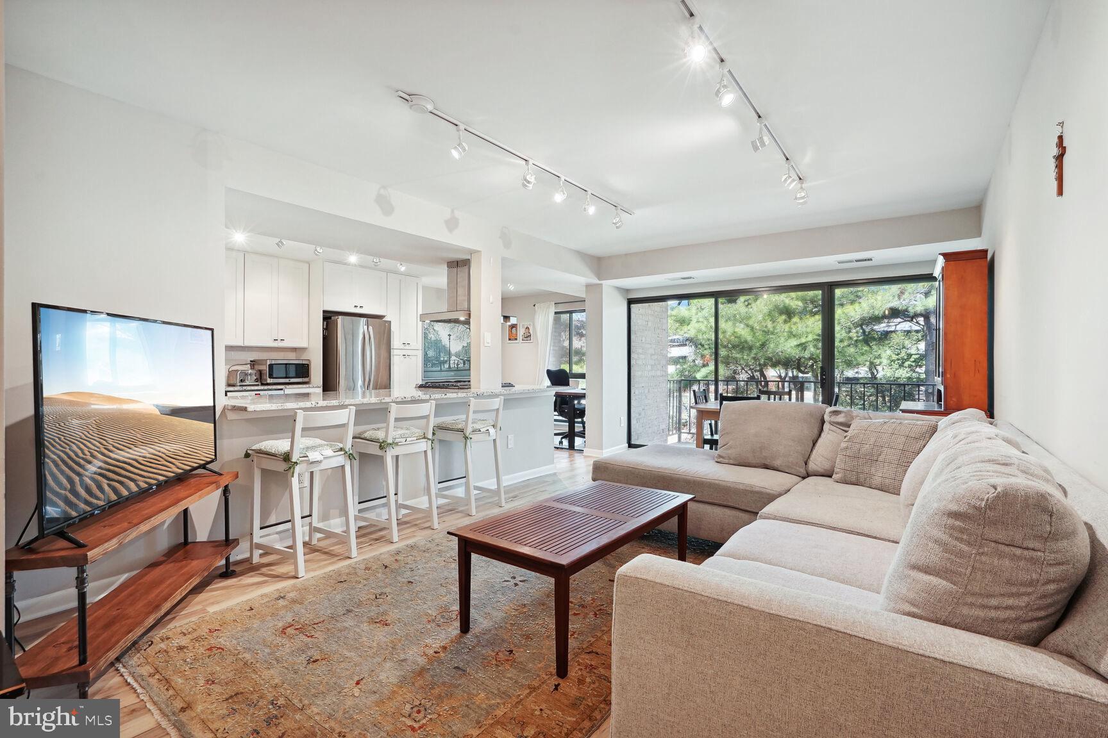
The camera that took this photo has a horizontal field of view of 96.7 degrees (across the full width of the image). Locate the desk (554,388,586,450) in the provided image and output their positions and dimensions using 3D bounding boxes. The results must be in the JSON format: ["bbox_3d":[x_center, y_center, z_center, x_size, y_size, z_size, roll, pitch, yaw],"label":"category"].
[{"bbox_3d":[0.577,0.710,6.984,0.620,0.765,1.250,0,0,38],"label":"desk"}]

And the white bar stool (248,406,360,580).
[{"bbox_3d":[-1.452,0.666,2.852,0.450,0.907,0.400,0,1,30],"label":"white bar stool"}]

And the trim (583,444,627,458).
[{"bbox_3d":[0.701,1.050,6.446,0.250,0.087,0.720,0,0,38],"label":"trim"}]

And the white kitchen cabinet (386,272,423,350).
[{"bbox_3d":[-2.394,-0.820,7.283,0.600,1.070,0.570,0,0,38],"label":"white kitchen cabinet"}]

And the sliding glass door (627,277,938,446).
[{"bbox_3d":[2.528,0.088,5.708,3.620,2.030,0.110,0,0,35],"label":"sliding glass door"}]

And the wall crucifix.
[{"bbox_3d":[1.603,-0.660,1.565,0.036,0.240,0.105,1,1,37],"label":"wall crucifix"}]

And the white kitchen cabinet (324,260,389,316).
[{"bbox_3d":[-2.844,-1.047,6.701,0.600,0.620,0.910,0,0,38],"label":"white kitchen cabinet"}]

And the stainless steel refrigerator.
[{"bbox_3d":[-2.729,0.214,6.584,0.790,1.740,0.760,0,0,38],"label":"stainless steel refrigerator"}]

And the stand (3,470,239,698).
[{"bbox_3d":[-1.745,0.852,2.111,0.290,0.548,1.220,0,1,-13],"label":"stand"}]

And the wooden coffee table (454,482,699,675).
[{"bbox_3d":[0.158,0.899,2.342,0.595,0.434,1.175,0,0,36],"label":"wooden coffee table"}]

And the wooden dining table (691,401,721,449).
[{"bbox_3d":[2.006,0.732,4.673,1.140,0.750,0.780,1,1,37],"label":"wooden dining table"}]

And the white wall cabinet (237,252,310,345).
[{"bbox_3d":[-3.472,-0.815,6.081,0.330,1.080,0.750,0,0,38],"label":"white wall cabinet"}]

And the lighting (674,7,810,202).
[{"bbox_3d":[1.032,-1.229,2.520,0.130,0.182,2.430,1,1,37],"label":"lighting"}]

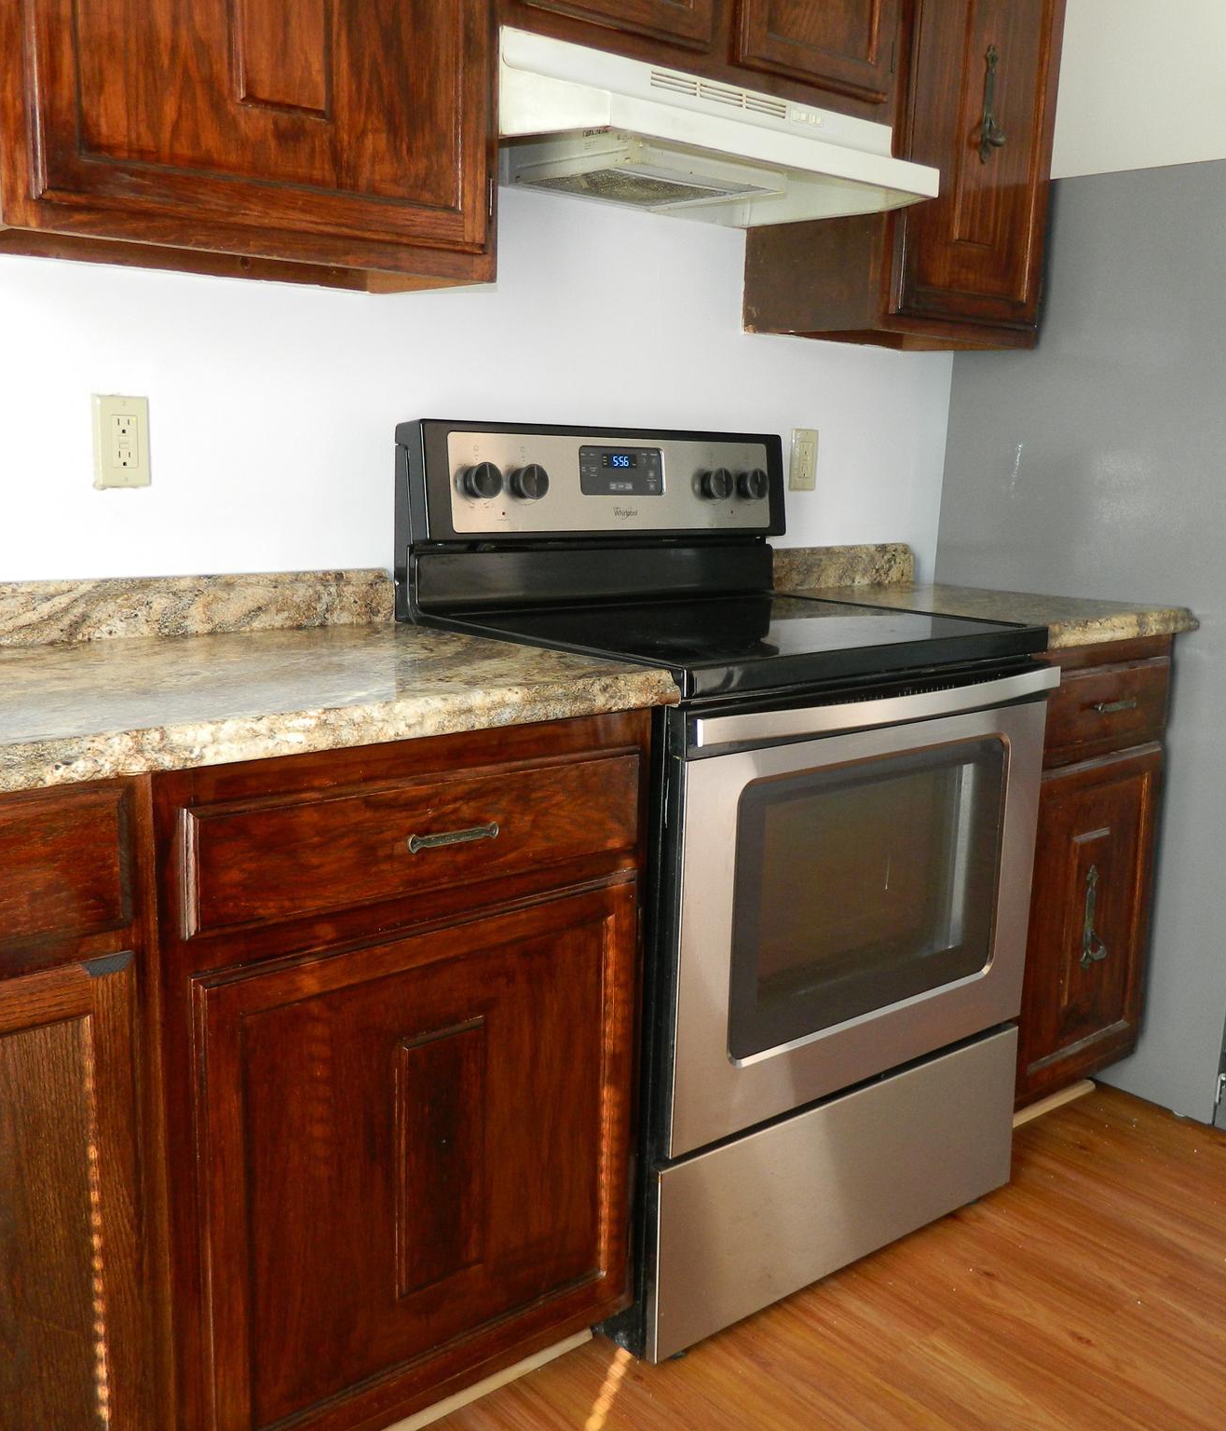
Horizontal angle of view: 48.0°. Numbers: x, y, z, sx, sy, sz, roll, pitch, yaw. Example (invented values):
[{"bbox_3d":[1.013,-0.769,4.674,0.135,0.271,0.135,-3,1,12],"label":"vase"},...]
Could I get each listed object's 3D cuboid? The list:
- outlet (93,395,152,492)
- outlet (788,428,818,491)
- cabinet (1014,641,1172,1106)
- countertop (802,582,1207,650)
[{"bbox_3d":[-0.646,-0.361,1.822,0.071,0.117,0.013,-7,14,-39],"label":"outlet"},{"bbox_3d":[0.370,-0.493,2.663,0.072,0.115,0.010,-7,14,-39],"label":"outlet"},{"bbox_3d":[0.610,0.231,2.605,0.468,0.811,0.630,-7,14,-39],"label":"cabinet"},{"bbox_3d":[0.632,-0.186,2.531,0.508,0.038,0.640,-7,14,-39],"label":"countertop"}]

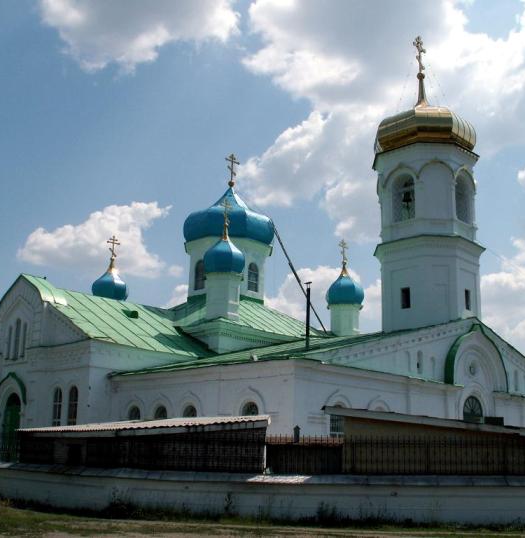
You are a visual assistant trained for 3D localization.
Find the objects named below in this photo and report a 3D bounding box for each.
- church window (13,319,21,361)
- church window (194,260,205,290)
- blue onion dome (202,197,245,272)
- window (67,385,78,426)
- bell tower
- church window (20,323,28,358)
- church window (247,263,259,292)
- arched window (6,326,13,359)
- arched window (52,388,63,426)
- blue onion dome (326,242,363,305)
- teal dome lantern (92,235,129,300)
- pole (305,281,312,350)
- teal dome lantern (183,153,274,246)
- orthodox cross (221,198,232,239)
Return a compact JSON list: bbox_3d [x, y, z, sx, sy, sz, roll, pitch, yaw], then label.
[{"bbox_3d":[-14.190,4.119,42.191,0.252,2.428,0.588,15,-20,-43],"label":"church window"},{"bbox_3d":[-4.610,0.513,53.085,1.016,2.195,0.220,-12,-20,42],"label":"church window"},{"bbox_3d":[-2.531,-2.118,48.717,2.870,5.480,2.870,1,-14,0],"label":"blue onion dome"},{"bbox_3d":[-9.727,7.556,37.252,0.862,3.126,0.220,-12,-20,42],"label":"window"},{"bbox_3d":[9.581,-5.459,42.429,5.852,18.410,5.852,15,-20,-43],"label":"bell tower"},{"bbox_3d":[-13.543,4.085,41.527,0.252,1.986,0.476,15,-20,-43],"label":"church window"},{"bbox_3d":[-0.645,0.591,53.055,0.220,2.156,1.032,-12,-20,42],"label":"church window"},{"bbox_3d":[-15.197,4.419,43.583,0.462,1.948,0.220,-12,-20,42],"label":"arched window"},{"bbox_3d":[-10.793,7.796,38.249,0.847,3.111,0.220,-12,-20,42],"label":"arched window"},{"bbox_3d":[5.994,0.231,53.417,2.548,4.865,2.548,1,-14,0],"label":"blue onion dome"},{"bbox_3d":[-11.028,-0.156,53.532,2.548,4.865,2.548,15,-20,-43],"label":"teal dome lantern"},{"bbox_3d":[2.246,2.272,35.724,0.308,3.302,0.308,1,-14,0],"label":"pole"},{"bbox_3d":[-2.382,-5.466,54.867,6.580,7.079,6.580,15,-20,-43],"label":"teal dome lantern"},{"bbox_3d":[-2.364,-3.243,47.032,0.200,2.872,1.078,-12,-20,42],"label":"orthodox cross"}]

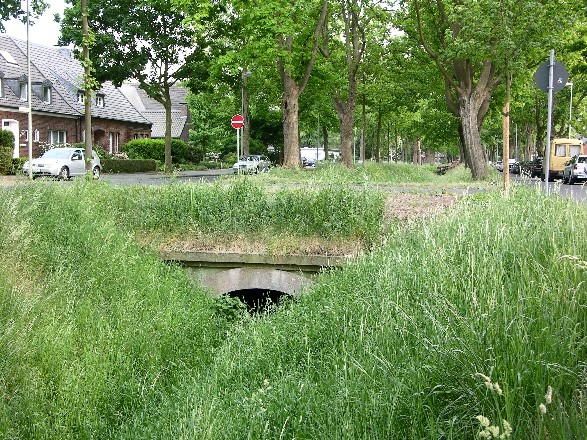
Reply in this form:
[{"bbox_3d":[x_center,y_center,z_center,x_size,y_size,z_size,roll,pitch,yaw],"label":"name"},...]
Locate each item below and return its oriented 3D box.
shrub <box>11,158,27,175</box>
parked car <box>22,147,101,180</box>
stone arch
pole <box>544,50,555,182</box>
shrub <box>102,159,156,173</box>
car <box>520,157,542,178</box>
[{"bbox_3d":[-13.569,-2.654,35.200,0.950,0.820,0.850,1,5,13],"label":"shrub"},{"bbox_3d":[-10.710,-2.603,33.100,1.740,1.440,4.170,1,5,12],"label":"parked car"},{"bbox_3d":[-0.612,1.121,12.100,2.050,0.650,0.500,1,5,13],"label":"stone arch"},{"bbox_3d":[4.569,-1.641,12.700,0.070,2.750,0.070,1,5,13],"label":"pole"},{"bbox_3d":[-10.186,-3.356,44.500,0.800,0.820,6.600,1,5,13],"label":"shrub"},{"bbox_3d":[17.989,-3.834,52.500,1.760,1.480,4.300,1,5,13],"label":"car"}]

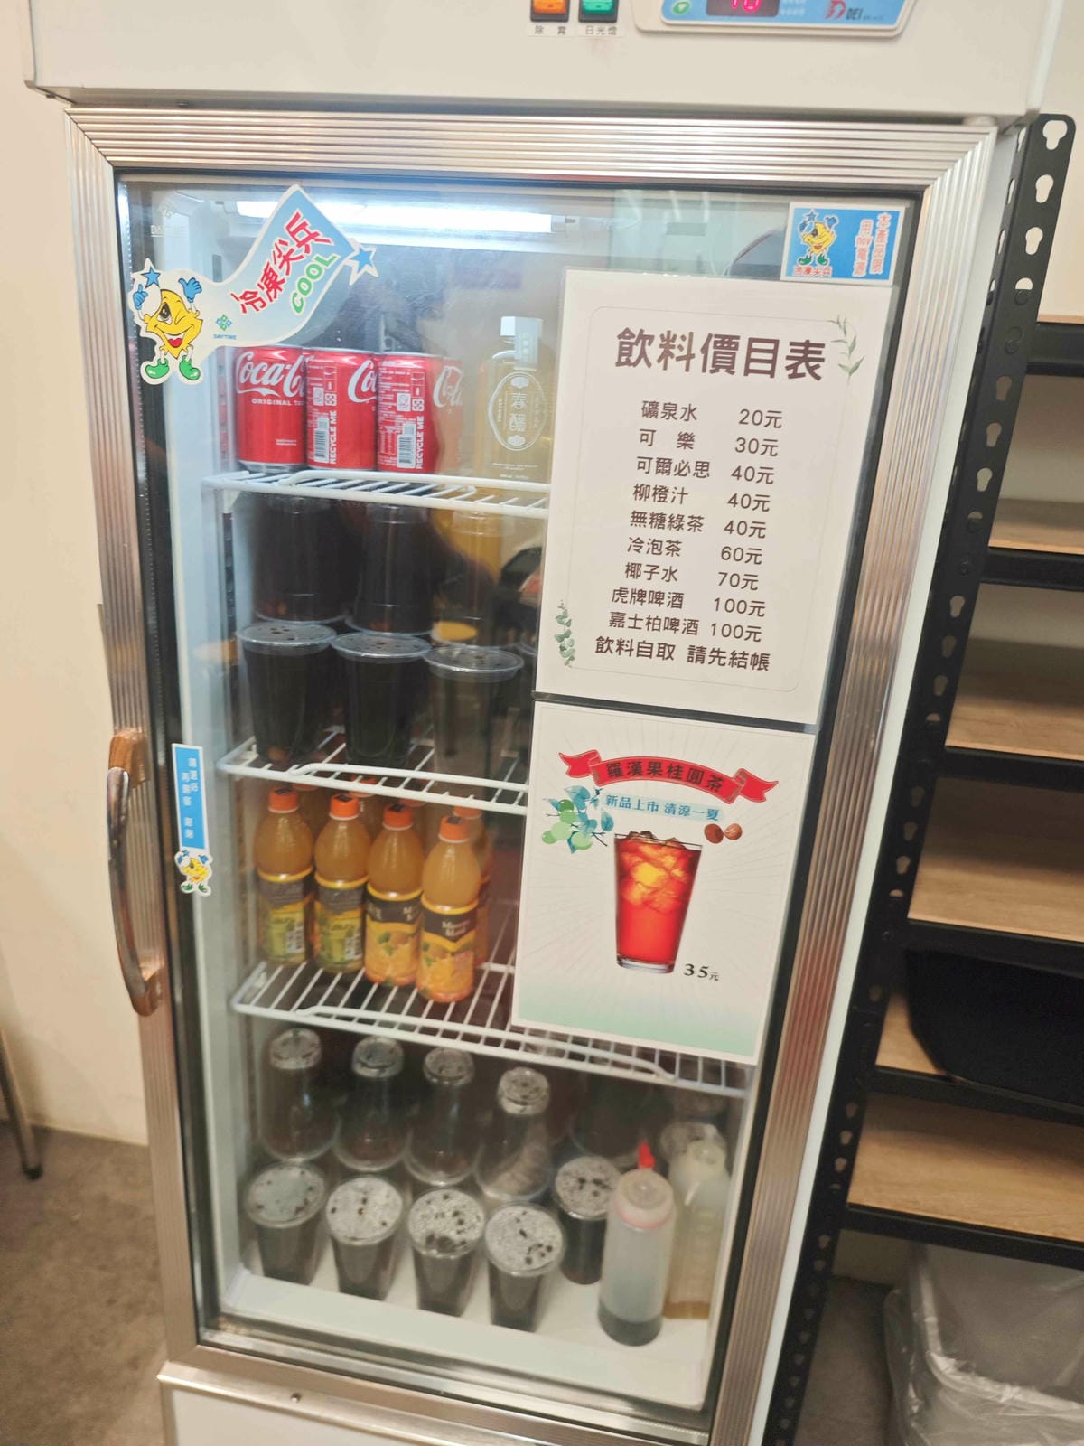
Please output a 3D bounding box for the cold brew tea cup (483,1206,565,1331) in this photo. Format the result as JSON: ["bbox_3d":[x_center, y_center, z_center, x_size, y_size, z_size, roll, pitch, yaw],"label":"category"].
[{"bbox_3d":[-0.023,0.649,1.120,0.097,0.124,0.097,3,19,-1],"label":"cold brew tea cup"}]

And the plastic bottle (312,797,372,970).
[{"bbox_3d":[-0.221,0.176,1.068,0.063,0.202,0.063,0,19,-12],"label":"plastic bottle"}]

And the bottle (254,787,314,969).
[{"bbox_3d":[-0.287,0.170,1.072,0.063,0.202,0.063,-2,19,-15],"label":"bottle"}]

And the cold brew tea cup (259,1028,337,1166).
[{"bbox_3d":[-0.305,0.467,1.212,0.097,0.124,0.097,3,19,-1],"label":"cold brew tea cup"}]

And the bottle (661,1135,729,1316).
[{"bbox_3d":[0.188,0.610,1.162,0.065,0.222,0.065,8,19,13],"label":"bottle"}]

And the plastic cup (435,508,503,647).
[{"bbox_3d":[-0.065,-0.148,0.991,0.097,0.122,0.097,4,19,-1],"label":"plastic cup"}]

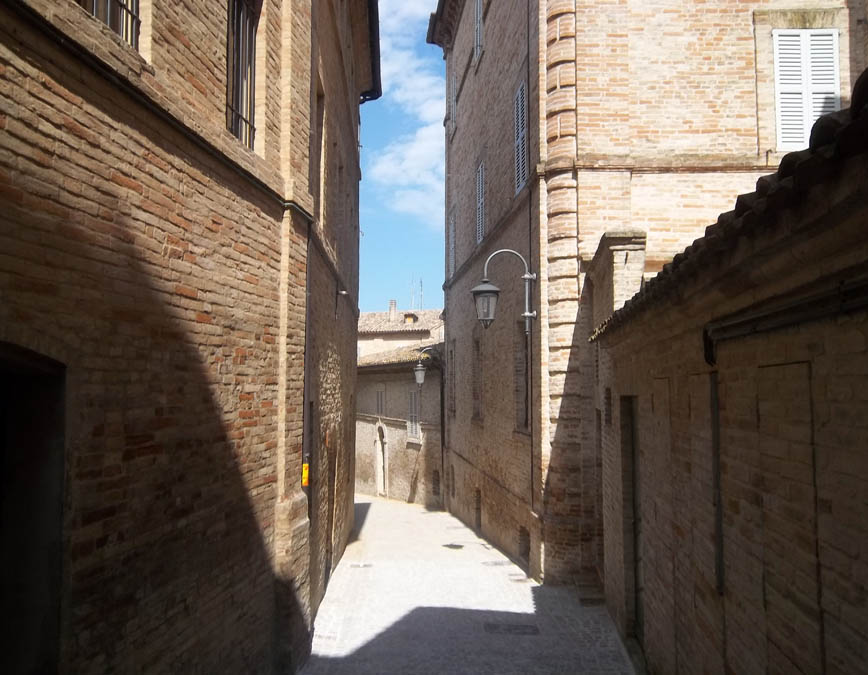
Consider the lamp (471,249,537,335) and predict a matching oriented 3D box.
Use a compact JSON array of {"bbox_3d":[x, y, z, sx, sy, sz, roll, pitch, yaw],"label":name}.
[{"bbox_3d":[0.931,-0.611,9.700,0.886,1.135,0.390,0,-4,-6],"label":"lamp"}]

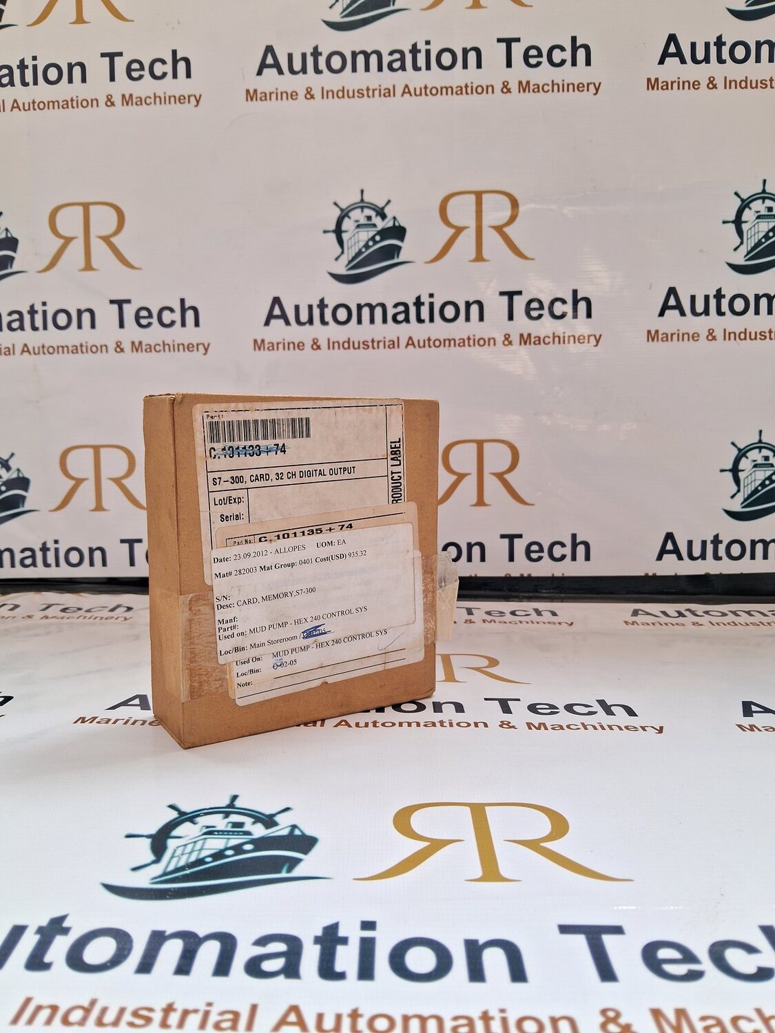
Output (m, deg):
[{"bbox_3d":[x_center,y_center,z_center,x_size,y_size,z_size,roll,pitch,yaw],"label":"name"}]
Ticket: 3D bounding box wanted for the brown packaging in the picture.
[{"bbox_3d":[-0.043,0.019,0.376,0.130,0.150,0.047,-4,8,-31],"label":"brown packaging"}]

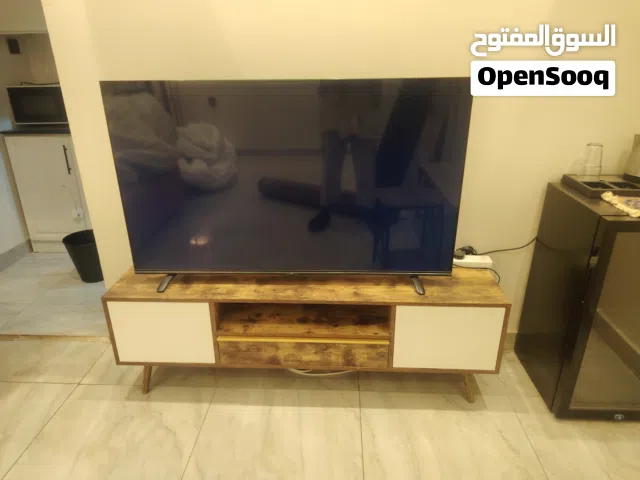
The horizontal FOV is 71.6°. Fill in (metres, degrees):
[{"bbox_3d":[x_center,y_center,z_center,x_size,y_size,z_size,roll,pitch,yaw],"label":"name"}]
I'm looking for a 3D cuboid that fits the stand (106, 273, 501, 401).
[{"bbox_3d":[-0.054,0.374,1.833,1.478,0.471,0.320,0,23,3],"label":"stand"}]

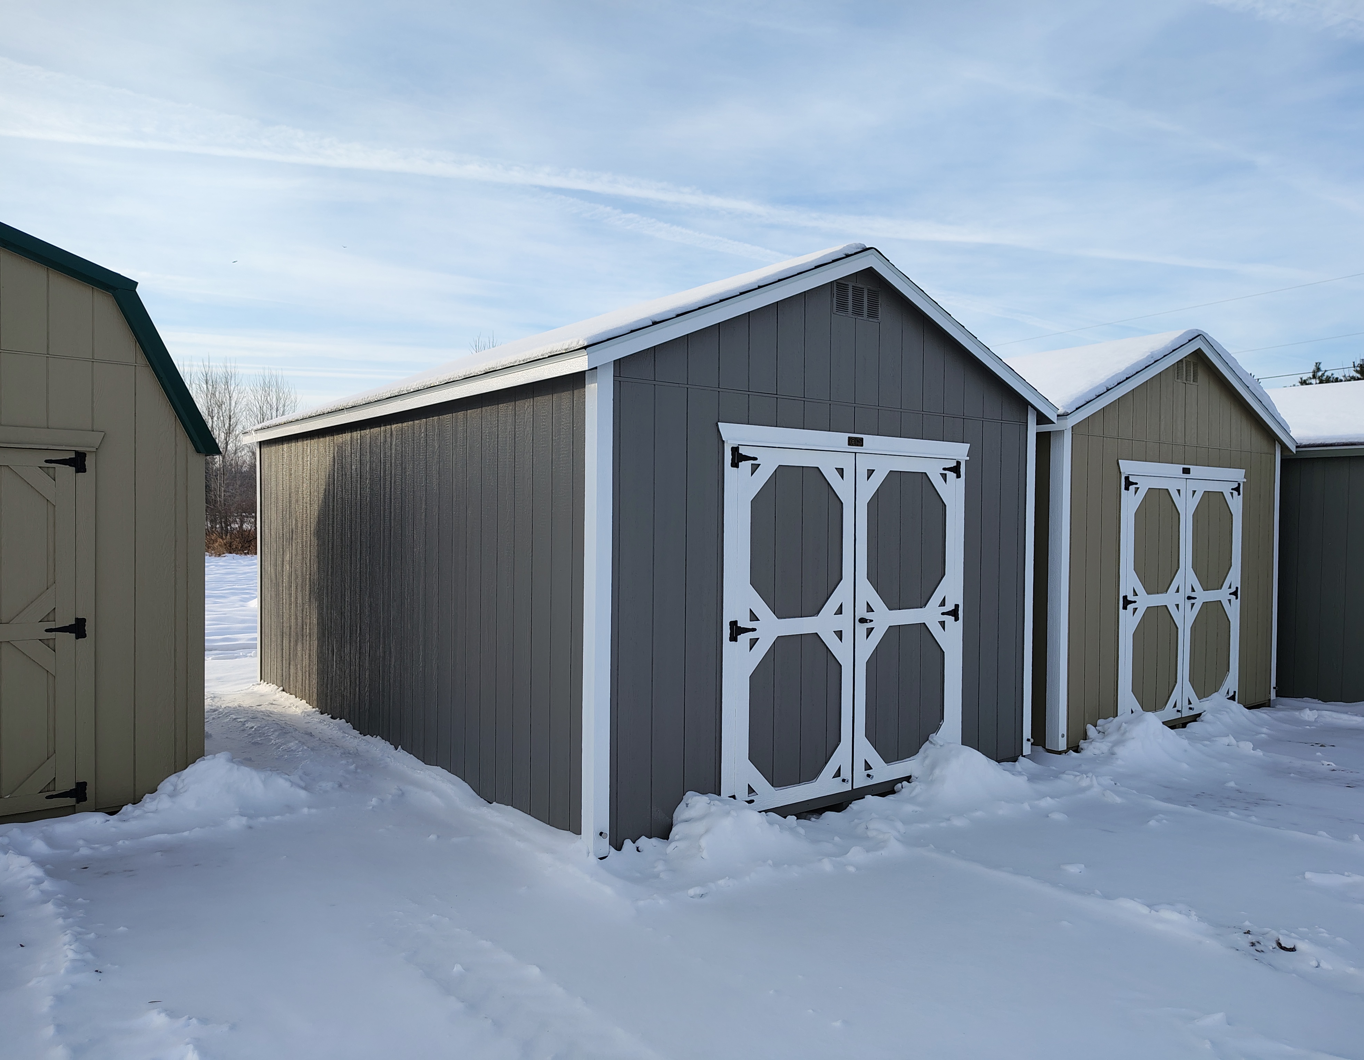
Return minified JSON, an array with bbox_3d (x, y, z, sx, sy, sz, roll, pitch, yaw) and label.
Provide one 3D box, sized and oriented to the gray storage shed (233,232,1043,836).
[{"bbox_3d":[-0.777,-0.089,7.979,3.788,3.190,6.058,0,1,-38],"label":"gray storage shed"}]

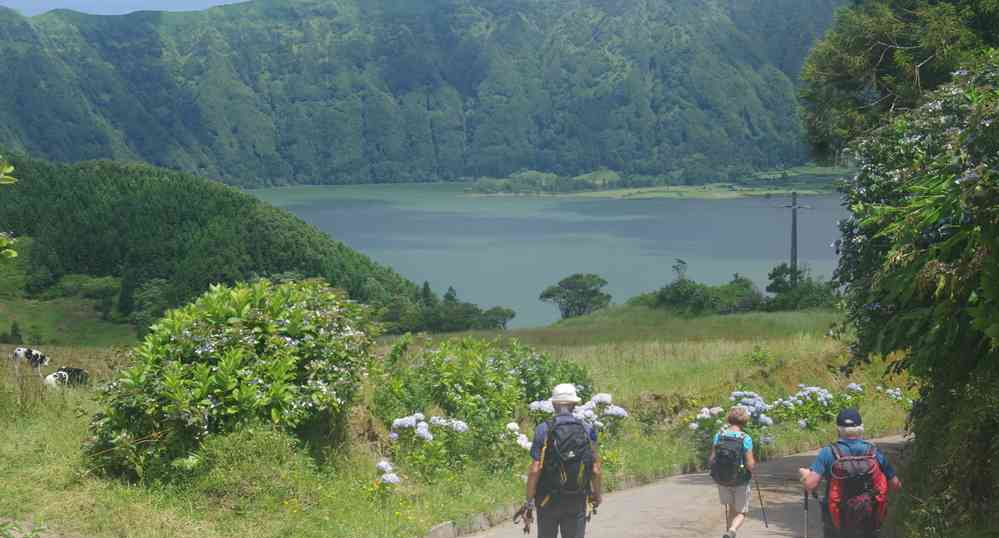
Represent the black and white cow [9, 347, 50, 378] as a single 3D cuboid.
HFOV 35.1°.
[{"bbox_3d":[-21.647,4.362,73.000,2.150,1.400,0.680,-4,6,-38],"label":"black and white cow"}]

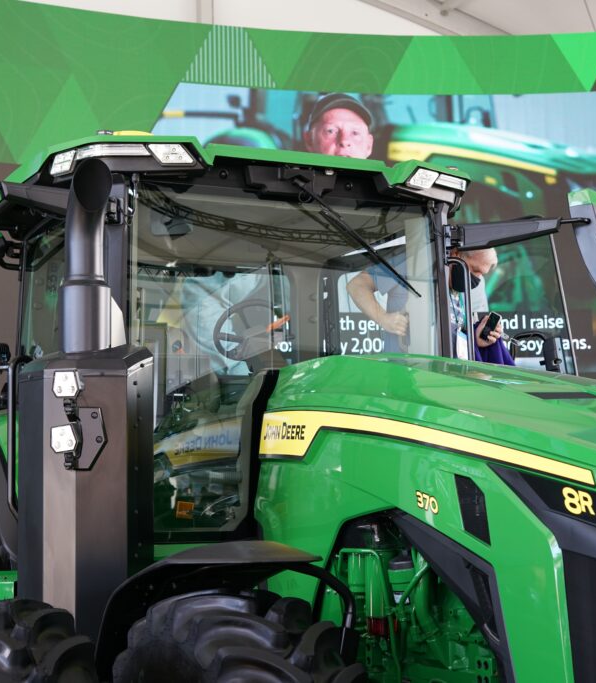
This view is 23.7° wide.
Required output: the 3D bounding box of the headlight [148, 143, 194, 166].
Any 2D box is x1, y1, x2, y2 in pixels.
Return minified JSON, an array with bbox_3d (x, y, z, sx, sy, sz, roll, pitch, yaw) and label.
[{"bbox_3d":[-0.514,-0.755,5.715,0.195,0.083,0.067,1,-8,-12],"label":"headlight"}]

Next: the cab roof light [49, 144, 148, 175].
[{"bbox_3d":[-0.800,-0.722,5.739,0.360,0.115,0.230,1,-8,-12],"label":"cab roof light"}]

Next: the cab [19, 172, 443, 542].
[{"bbox_3d":[-0.260,0.169,6.497,1.640,1.460,1.640,2,-8,-24],"label":"cab"}]

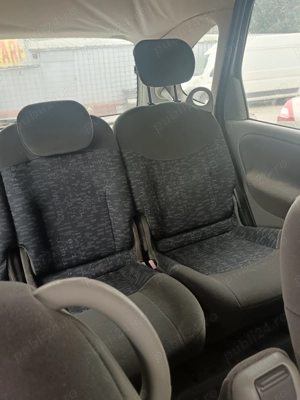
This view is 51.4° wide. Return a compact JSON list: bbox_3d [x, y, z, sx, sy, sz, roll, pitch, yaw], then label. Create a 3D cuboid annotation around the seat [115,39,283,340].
[{"bbox_3d":[0.198,-0.096,1.141,0.480,0.950,0.750,-13,24,-19],"label":"seat"}]

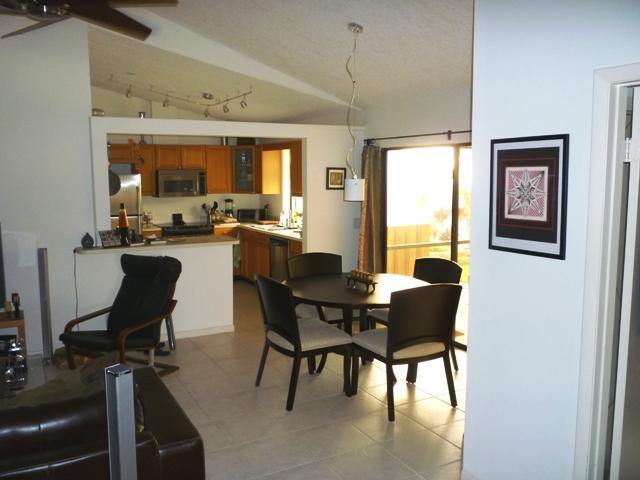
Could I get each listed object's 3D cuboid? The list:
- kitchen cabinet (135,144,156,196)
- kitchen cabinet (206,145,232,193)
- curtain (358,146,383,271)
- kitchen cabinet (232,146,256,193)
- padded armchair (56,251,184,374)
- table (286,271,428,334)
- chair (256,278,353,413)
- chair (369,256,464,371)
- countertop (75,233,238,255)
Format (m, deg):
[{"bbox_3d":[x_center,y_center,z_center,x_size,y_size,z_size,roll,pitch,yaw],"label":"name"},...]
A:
[{"bbox_3d":[-2.674,-1.052,8.140,0.320,0.770,0.340,-4,8,-28],"label":"kitchen cabinet"},{"bbox_3d":[-1.682,-1.140,8.780,0.420,0.770,0.330,-4,7,-28],"label":"kitchen cabinet"},{"bbox_3d":[0.590,-0.095,6.164,0.130,2.040,0.430,-4,8,-28],"label":"curtain"},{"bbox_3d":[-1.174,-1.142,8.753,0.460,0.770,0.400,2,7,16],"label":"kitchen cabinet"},{"bbox_3d":[-1.630,0.663,4.386,0.699,0.982,0.820,3,7,27],"label":"padded armchair"},{"bbox_3d":[0.305,0.770,4.515,1.220,0.760,1.220,-4,8,-28],"label":"table"},{"bbox_3d":[-0.138,0.710,4.091,0.607,0.921,0.567,-5,7,-31],"label":"chair"},{"bbox_3d":[0.792,0.640,4.624,0.607,0.921,0.567,-5,7,-31],"label":"chair"},{"bbox_3d":[-1.683,0.048,5.572,1.590,0.043,0.567,-4,7,-28],"label":"countertop"}]

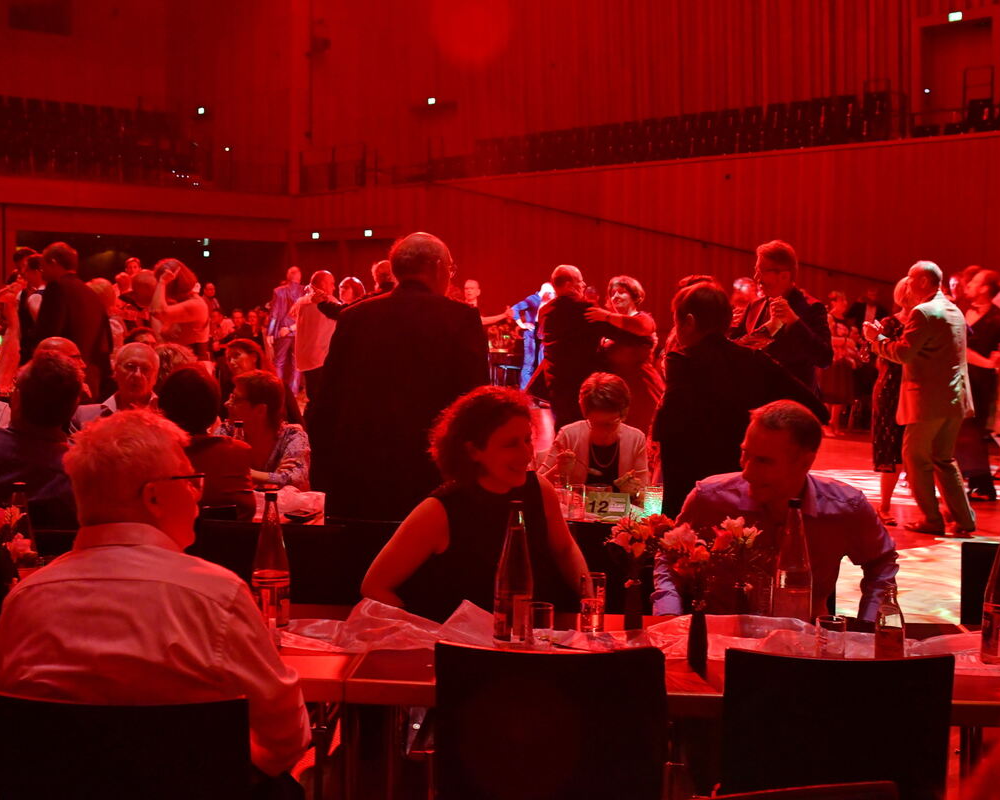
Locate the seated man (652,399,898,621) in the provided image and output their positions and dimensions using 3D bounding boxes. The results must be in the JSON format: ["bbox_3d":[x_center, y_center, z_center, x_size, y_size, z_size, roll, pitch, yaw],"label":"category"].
[{"bbox_3d":[0.634,0.605,3.100,0.580,1.220,0.780,1,4,14],"label":"seated man"}]

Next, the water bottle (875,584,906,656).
[{"bbox_3d":[0.784,0.451,2.680,0.058,0.166,0.058,1,4,4],"label":"water bottle"}]

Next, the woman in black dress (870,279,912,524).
[{"bbox_3d":[2.701,0.012,9.150,0.420,1.670,0.480,3,5,30],"label":"woman in black dress"}]

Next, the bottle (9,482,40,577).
[{"bbox_3d":[-1.093,0.338,3.030,0.084,0.298,0.084,1,4,4],"label":"bottle"}]

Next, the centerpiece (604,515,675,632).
[{"bbox_3d":[0.305,0.376,2.890,0.170,0.275,0.160,1,4,4],"label":"centerpiece"}]

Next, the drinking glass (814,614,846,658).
[{"bbox_3d":[0.658,0.464,2.647,0.060,0.080,0.060,1,4,6],"label":"drinking glass"}]

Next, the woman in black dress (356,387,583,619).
[{"bbox_3d":[-0.056,0.594,3.310,0.560,1.255,0.700,0,4,-11],"label":"woman in black dress"}]

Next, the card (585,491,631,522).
[{"bbox_3d":[0.356,0.342,4.417,0.150,0.092,0.075,2,4,21],"label":"card"}]

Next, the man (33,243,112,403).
[{"bbox_3d":[-2.394,0.006,7.500,0.500,1.800,0.380,-3,5,-41],"label":"man"}]

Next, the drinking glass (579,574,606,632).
[{"bbox_3d":[0.203,0.447,2.920,0.057,0.128,0.057,1,4,4],"label":"drinking glass"}]

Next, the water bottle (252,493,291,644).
[{"bbox_3d":[-0.507,0.351,2.950,0.084,0.298,0.084,1,4,4],"label":"water bottle"}]

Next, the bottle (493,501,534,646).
[{"bbox_3d":[0.031,0.366,2.830,0.084,0.298,0.084,1,4,4],"label":"bottle"}]

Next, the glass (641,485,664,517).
[{"bbox_3d":[0.510,0.336,4.415,0.064,0.108,0.064,1,4,6],"label":"glass"}]

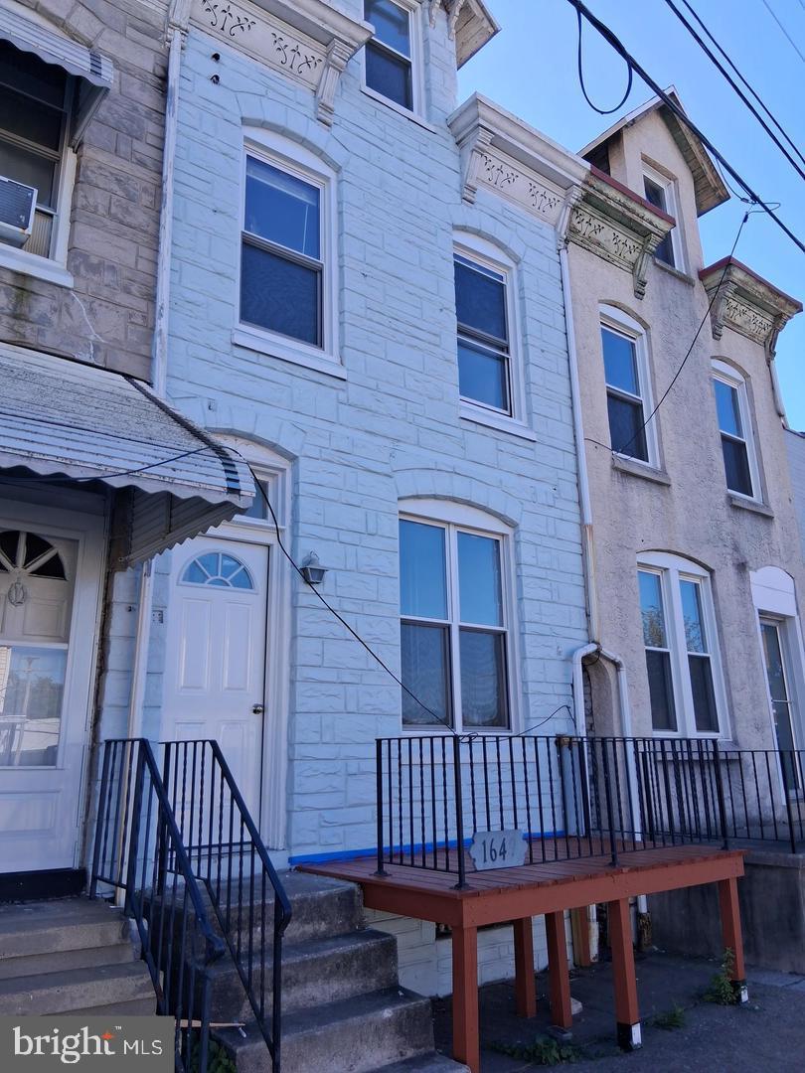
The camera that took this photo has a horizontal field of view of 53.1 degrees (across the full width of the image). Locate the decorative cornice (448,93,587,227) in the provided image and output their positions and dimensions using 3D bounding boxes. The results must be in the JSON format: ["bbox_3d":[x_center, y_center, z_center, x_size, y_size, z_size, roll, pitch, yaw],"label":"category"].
[{"bbox_3d":[1.215,-3.602,8.104,1.601,0.870,0.445,10,-19,-36],"label":"decorative cornice"}]

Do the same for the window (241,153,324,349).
[{"bbox_3d":[-0.949,-2.321,6.488,0.785,1.610,0.110,10,-19,-36],"label":"window"}]

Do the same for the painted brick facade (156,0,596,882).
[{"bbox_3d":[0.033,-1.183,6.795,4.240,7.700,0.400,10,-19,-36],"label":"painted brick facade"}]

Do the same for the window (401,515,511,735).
[{"bbox_3d":[0.441,0.727,6.689,1.230,1.735,0.115,10,-19,-36],"label":"window"}]

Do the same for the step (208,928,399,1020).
[{"bbox_3d":[-0.524,2.125,3.916,1.020,0.226,0.294,10,-19,-36],"label":"step"}]

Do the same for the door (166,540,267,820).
[{"bbox_3d":[-1.270,1.007,5.442,0.762,2.037,0.060,10,-19,-36],"label":"door"}]

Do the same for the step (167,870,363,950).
[{"bbox_3d":[-0.892,2.055,4.444,1.010,0.205,0.954,10,-19,-36],"label":"step"}]

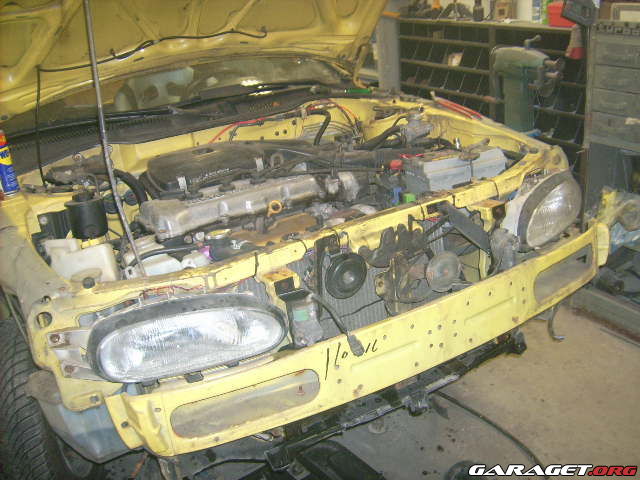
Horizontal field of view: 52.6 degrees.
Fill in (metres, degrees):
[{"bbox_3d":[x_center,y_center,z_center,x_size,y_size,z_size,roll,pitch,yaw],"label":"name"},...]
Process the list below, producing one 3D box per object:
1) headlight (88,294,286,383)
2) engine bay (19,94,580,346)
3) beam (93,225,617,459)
[{"bbox_3d":[-0.267,0.183,1.312,0.370,0.135,0.170,-11,23,-8],"label":"headlight"},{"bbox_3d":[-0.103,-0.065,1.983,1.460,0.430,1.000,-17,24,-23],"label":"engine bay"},{"bbox_3d":[0.216,0.196,1.454,1.310,0.148,0.160,-17,24,-23],"label":"beam"}]

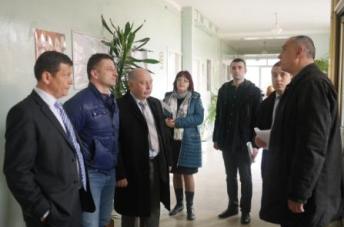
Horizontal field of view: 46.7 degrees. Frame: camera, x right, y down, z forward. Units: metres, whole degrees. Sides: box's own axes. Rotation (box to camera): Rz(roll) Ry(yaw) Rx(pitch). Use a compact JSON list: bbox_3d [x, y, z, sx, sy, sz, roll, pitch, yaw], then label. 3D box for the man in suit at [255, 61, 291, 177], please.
[{"bbox_3d":[0.829,0.439,3.129,0.500,1.690,0.420,3,6,35],"label":"man in suit"}]

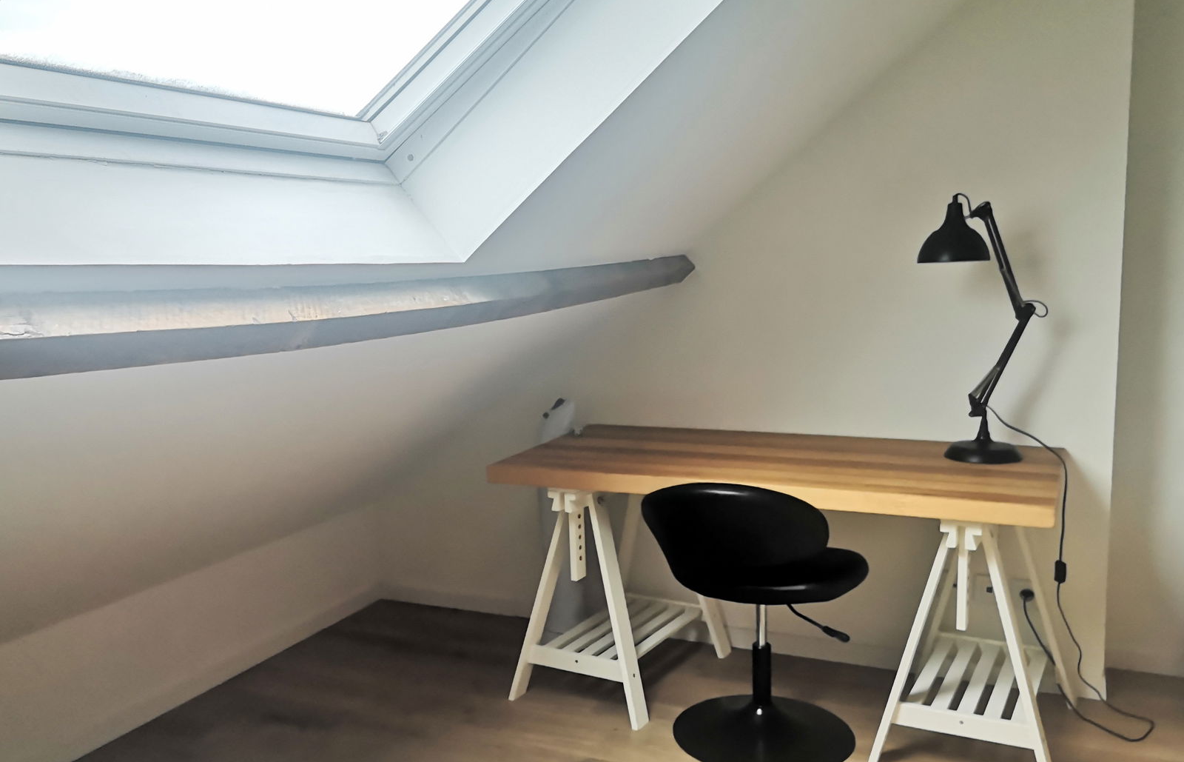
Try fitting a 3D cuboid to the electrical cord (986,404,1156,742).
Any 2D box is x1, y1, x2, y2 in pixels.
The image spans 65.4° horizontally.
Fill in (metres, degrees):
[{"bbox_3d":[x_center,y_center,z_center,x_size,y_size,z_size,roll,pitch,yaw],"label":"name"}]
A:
[{"bbox_3d":[1.428,0.545,2.767,0.470,0.910,0.350,1,7,26],"label":"electrical cord"}]

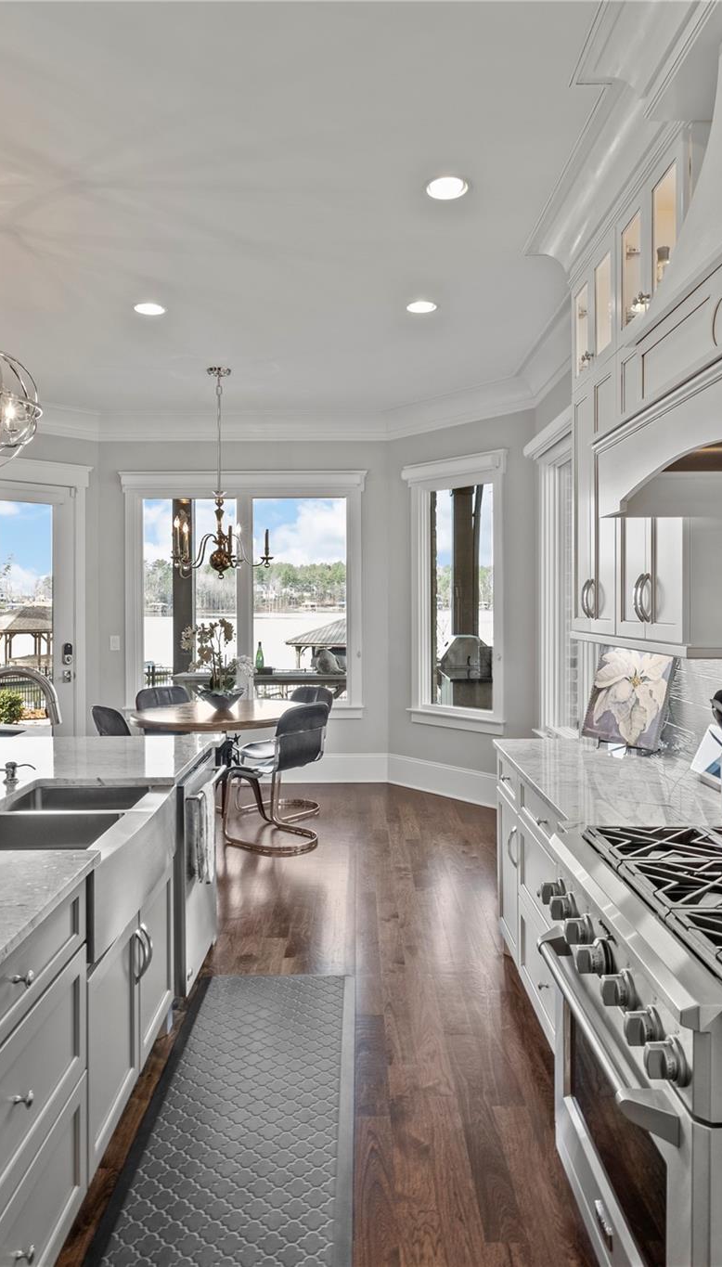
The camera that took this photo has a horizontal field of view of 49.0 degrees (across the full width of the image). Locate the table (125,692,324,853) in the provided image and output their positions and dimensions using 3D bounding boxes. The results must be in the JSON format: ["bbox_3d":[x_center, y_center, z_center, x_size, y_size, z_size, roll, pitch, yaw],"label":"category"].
[{"bbox_3d":[-0.950,0.921,5.350,1.220,0.750,1.220,0,1,0],"label":"table"}]

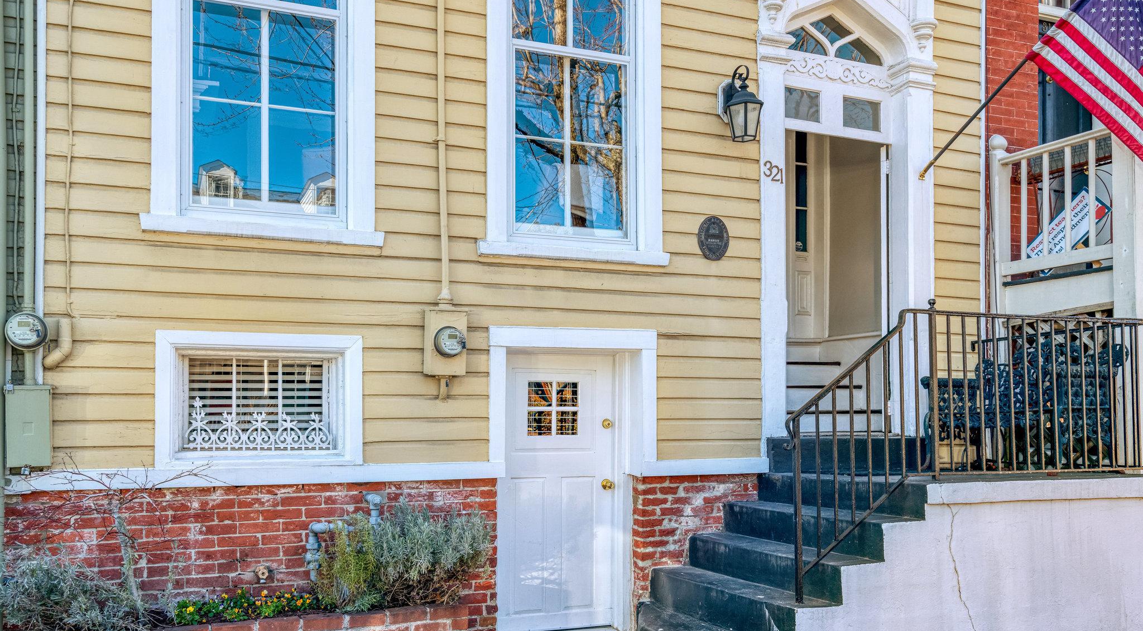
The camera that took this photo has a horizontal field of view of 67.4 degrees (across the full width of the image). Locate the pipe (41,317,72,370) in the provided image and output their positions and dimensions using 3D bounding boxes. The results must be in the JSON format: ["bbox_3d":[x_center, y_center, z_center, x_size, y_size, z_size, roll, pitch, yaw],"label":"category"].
[{"bbox_3d":[-2.693,0.145,4.485,0.140,0.270,0.100,1,-2,-20],"label":"pipe"}]

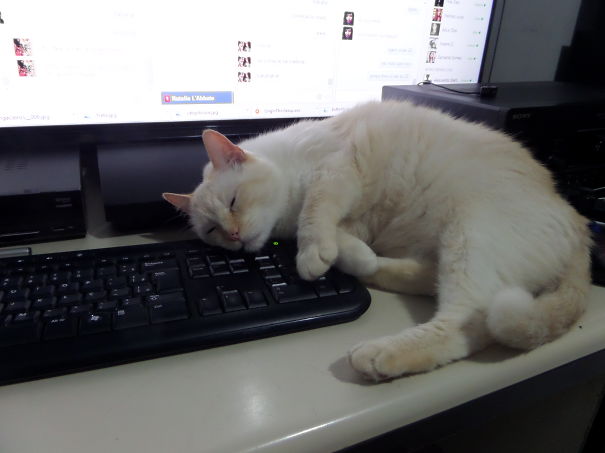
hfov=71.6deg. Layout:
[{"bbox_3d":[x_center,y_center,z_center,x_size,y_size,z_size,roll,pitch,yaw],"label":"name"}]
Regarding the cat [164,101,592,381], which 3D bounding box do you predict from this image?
[{"bbox_3d":[0.070,-0.022,0.443,0.475,0.187,0.315,0,22,-4],"label":"cat"}]

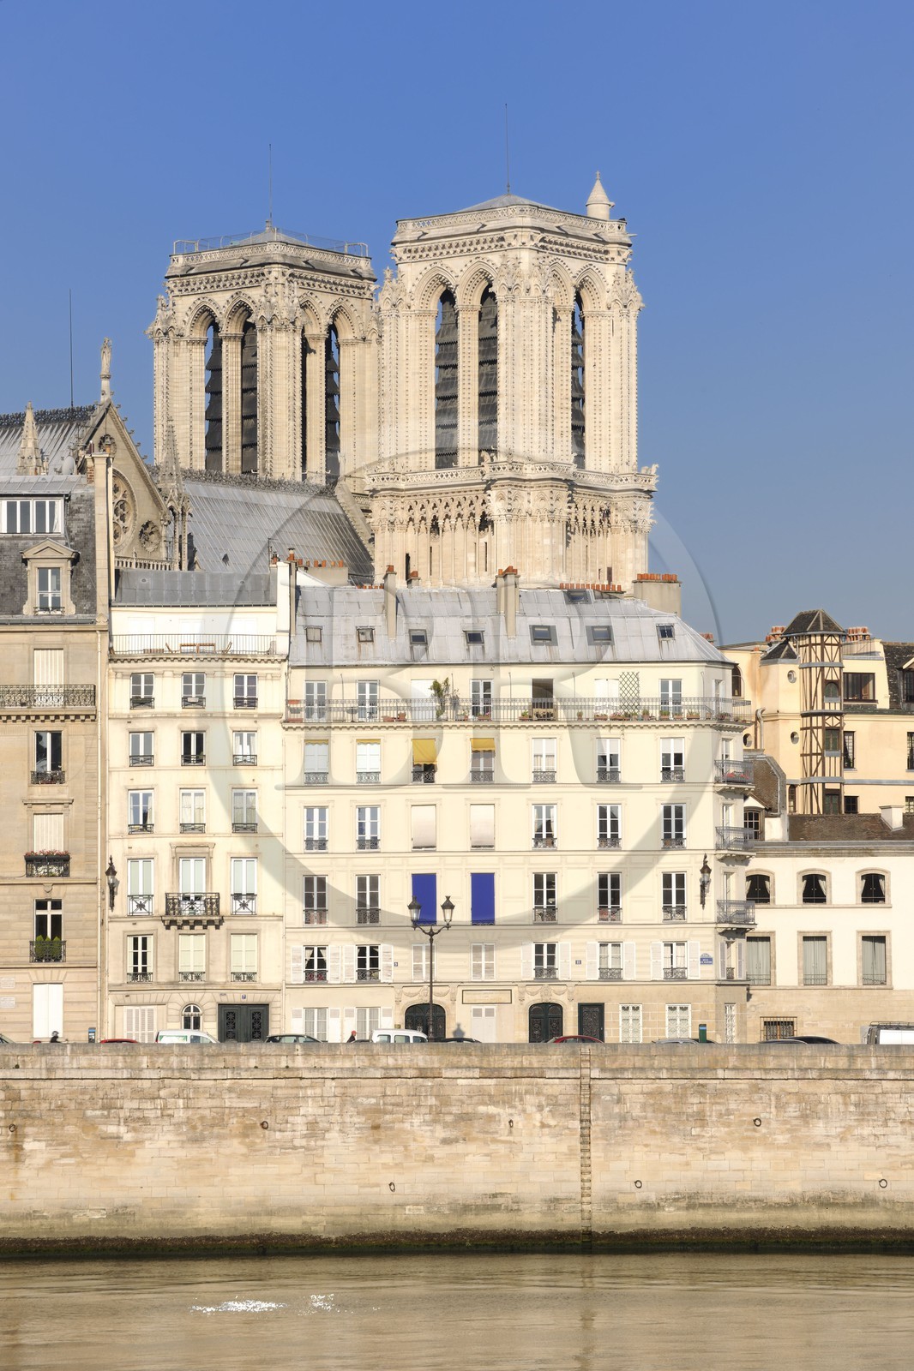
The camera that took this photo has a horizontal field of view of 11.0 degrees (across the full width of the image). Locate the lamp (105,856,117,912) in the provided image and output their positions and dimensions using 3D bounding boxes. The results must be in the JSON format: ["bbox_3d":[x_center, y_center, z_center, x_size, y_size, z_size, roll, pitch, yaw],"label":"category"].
[{"bbox_3d":[-15.928,9.158,219.347,0.560,2.500,1.100,0,-4,0],"label":"lamp"}]

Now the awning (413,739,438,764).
[{"bbox_3d":[-1.476,3.059,220.997,1.120,1.130,0.700,0,-4,-5],"label":"awning"}]

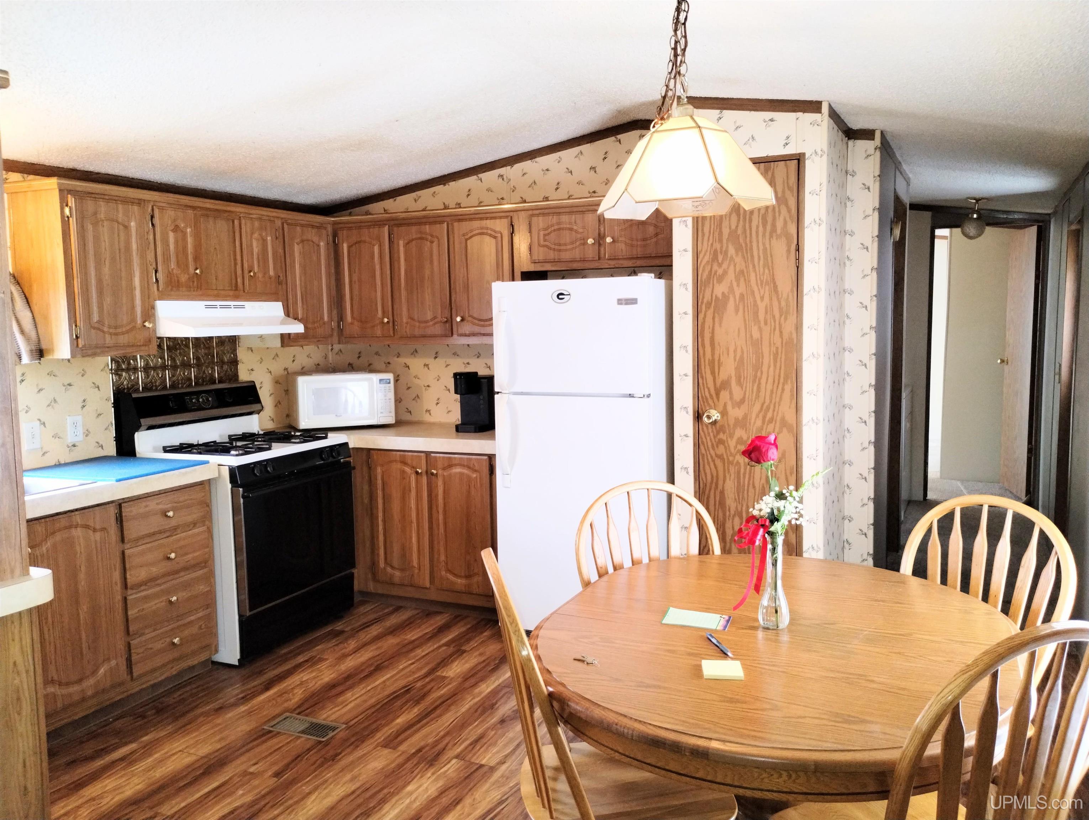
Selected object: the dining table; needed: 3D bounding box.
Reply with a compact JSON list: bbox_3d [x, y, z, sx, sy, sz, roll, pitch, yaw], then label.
[{"bbox_3d":[0.554,0.889,2.149,1.075,0.760,1.288,1,6,22],"label":"dining table"}]

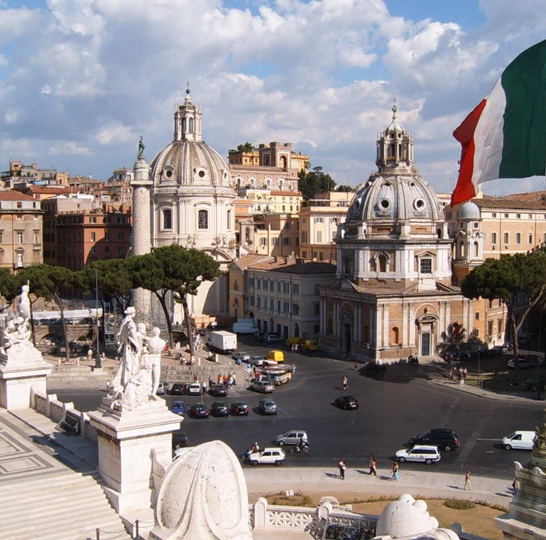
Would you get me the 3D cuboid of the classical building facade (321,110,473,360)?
[{"bbox_3d":[22.151,-7.600,140.880,20.500,45.294,21.000,-1,3,-25],"label":"classical building facade"}]

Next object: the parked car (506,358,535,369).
[{"bbox_3d":[39.079,14.418,120.772,4.200,1.450,1.680,-2,5,-29],"label":"parked car"}]

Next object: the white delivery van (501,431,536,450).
[{"bbox_3d":[26.217,17.588,80.137,4.200,1.830,1.700,0,2,7],"label":"white delivery van"}]

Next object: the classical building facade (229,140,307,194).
[{"bbox_3d":[-2.608,-40.334,308.270,31.000,22.107,20.000,-2,4,-36],"label":"classical building facade"}]

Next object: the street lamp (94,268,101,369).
[{"bbox_3d":[-26.071,7.155,114.695,0.850,14.925,0.850,0,3,0],"label":"street lamp"}]

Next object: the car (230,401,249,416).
[{"bbox_3d":[-4.152,16.758,94.713,1.660,1.460,3.900,-1,3,-13],"label":"car"}]

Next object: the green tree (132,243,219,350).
[{"bbox_3d":[-15.877,4.875,125.450,14.966,18.186,12.500,0,3,0],"label":"green tree"}]

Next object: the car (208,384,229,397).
[{"bbox_3d":[-7.535,16.159,105.644,1.700,1.450,4.100,-1,3,-15],"label":"car"}]

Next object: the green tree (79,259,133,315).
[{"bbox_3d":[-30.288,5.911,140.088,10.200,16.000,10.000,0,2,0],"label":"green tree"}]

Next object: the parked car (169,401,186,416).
[{"bbox_3d":[-11.753,16.777,94.064,1.630,1.440,3.800,-1,3,-13],"label":"parked car"}]

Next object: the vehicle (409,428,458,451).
[{"bbox_3d":[16.814,17.608,80.252,4.700,1.780,1.920,1,2,22],"label":"vehicle"}]

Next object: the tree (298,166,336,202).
[{"bbox_3d":[18.276,-35.933,323.527,15.970,15.065,14.000,0,3,0],"label":"tree"}]

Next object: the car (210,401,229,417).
[{"bbox_3d":[-6.590,17.099,96.407,1.650,1.500,3.800,-1,2,-15],"label":"car"}]

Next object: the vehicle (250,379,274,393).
[{"bbox_3d":[-1.532,16.543,110.880,1.680,1.450,4.100,-2,3,-36],"label":"vehicle"}]

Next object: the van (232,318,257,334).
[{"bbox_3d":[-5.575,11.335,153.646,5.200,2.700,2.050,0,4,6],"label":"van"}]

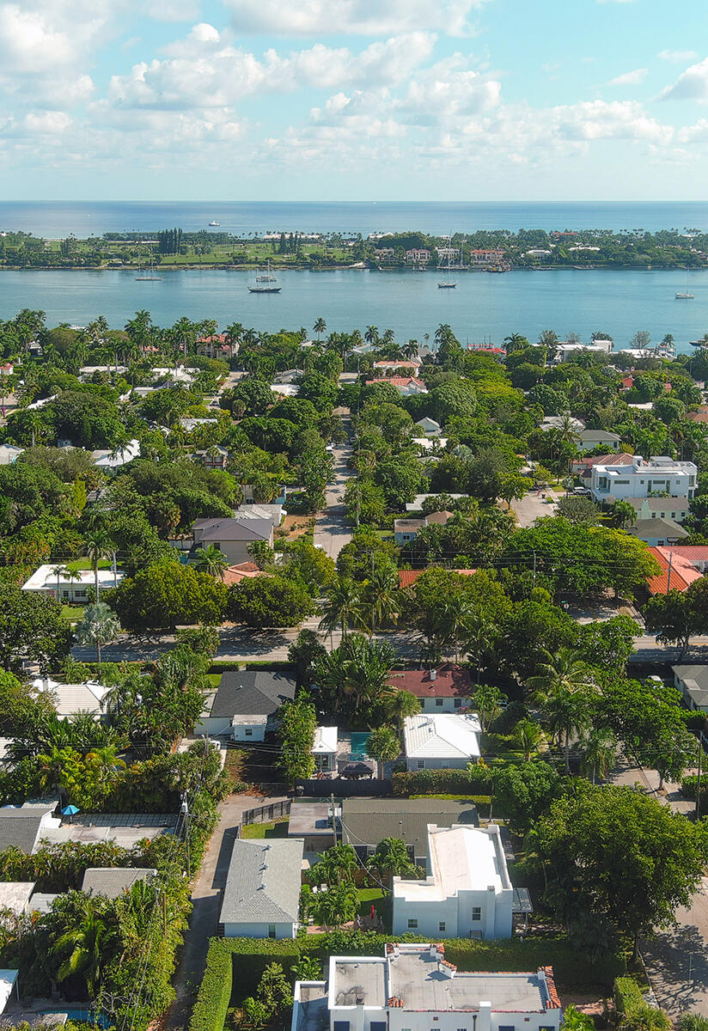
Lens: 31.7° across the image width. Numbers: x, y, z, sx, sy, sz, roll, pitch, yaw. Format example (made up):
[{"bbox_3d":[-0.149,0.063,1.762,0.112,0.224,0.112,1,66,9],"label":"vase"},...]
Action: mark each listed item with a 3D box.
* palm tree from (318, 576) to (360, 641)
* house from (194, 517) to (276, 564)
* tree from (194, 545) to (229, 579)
[{"bbox_3d":[-1.400,16.959,191.042,7.300,14.000,7.300,0,14,0],"label":"palm tree"},{"bbox_3d":[-22.805,4.627,239.421,14.217,8.000,12.156,0,14,0],"label":"house"},{"bbox_3d":[-25.131,9.249,220.005,5.900,8.700,5.900,0,14,0],"label":"tree"}]

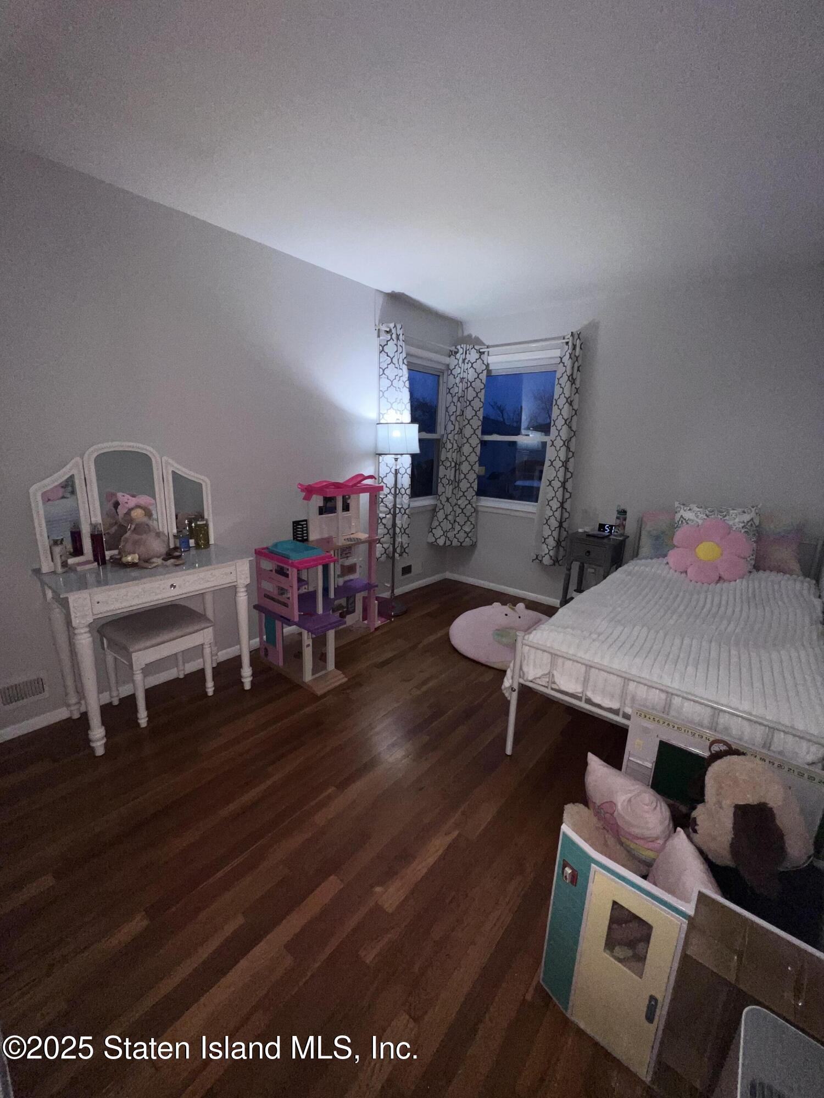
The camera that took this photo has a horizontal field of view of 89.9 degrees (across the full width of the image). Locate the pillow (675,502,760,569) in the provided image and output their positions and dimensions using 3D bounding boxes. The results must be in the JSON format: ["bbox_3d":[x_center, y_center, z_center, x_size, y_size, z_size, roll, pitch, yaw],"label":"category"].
[{"bbox_3d":[1.882,-0.053,2.609,0.455,0.450,0.150,13,4,39],"label":"pillow"}]

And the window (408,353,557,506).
[{"bbox_3d":[0.498,-0.958,3.387,1.095,1.335,1.015,13,18,39],"label":"window"}]

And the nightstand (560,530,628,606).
[{"bbox_3d":[1.384,0.267,3.207,0.360,0.721,0.374,13,18,39],"label":"nightstand"}]

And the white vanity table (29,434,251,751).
[{"bbox_3d":[-1.241,0.169,2.006,0.447,1.322,0.788,13,18,39],"label":"white vanity table"}]

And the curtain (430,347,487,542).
[{"bbox_3d":[0.431,-0.914,3.875,0.480,1.802,0.180,1,14,-5],"label":"curtain"}]

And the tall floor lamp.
[{"bbox_3d":[-0.120,-0.223,3.339,0.335,1.522,0.335,2,14,0],"label":"tall floor lamp"}]

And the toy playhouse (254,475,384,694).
[{"bbox_3d":[-0.427,0.115,2.671,0.627,1.161,0.981,13,18,39],"label":"toy playhouse"}]

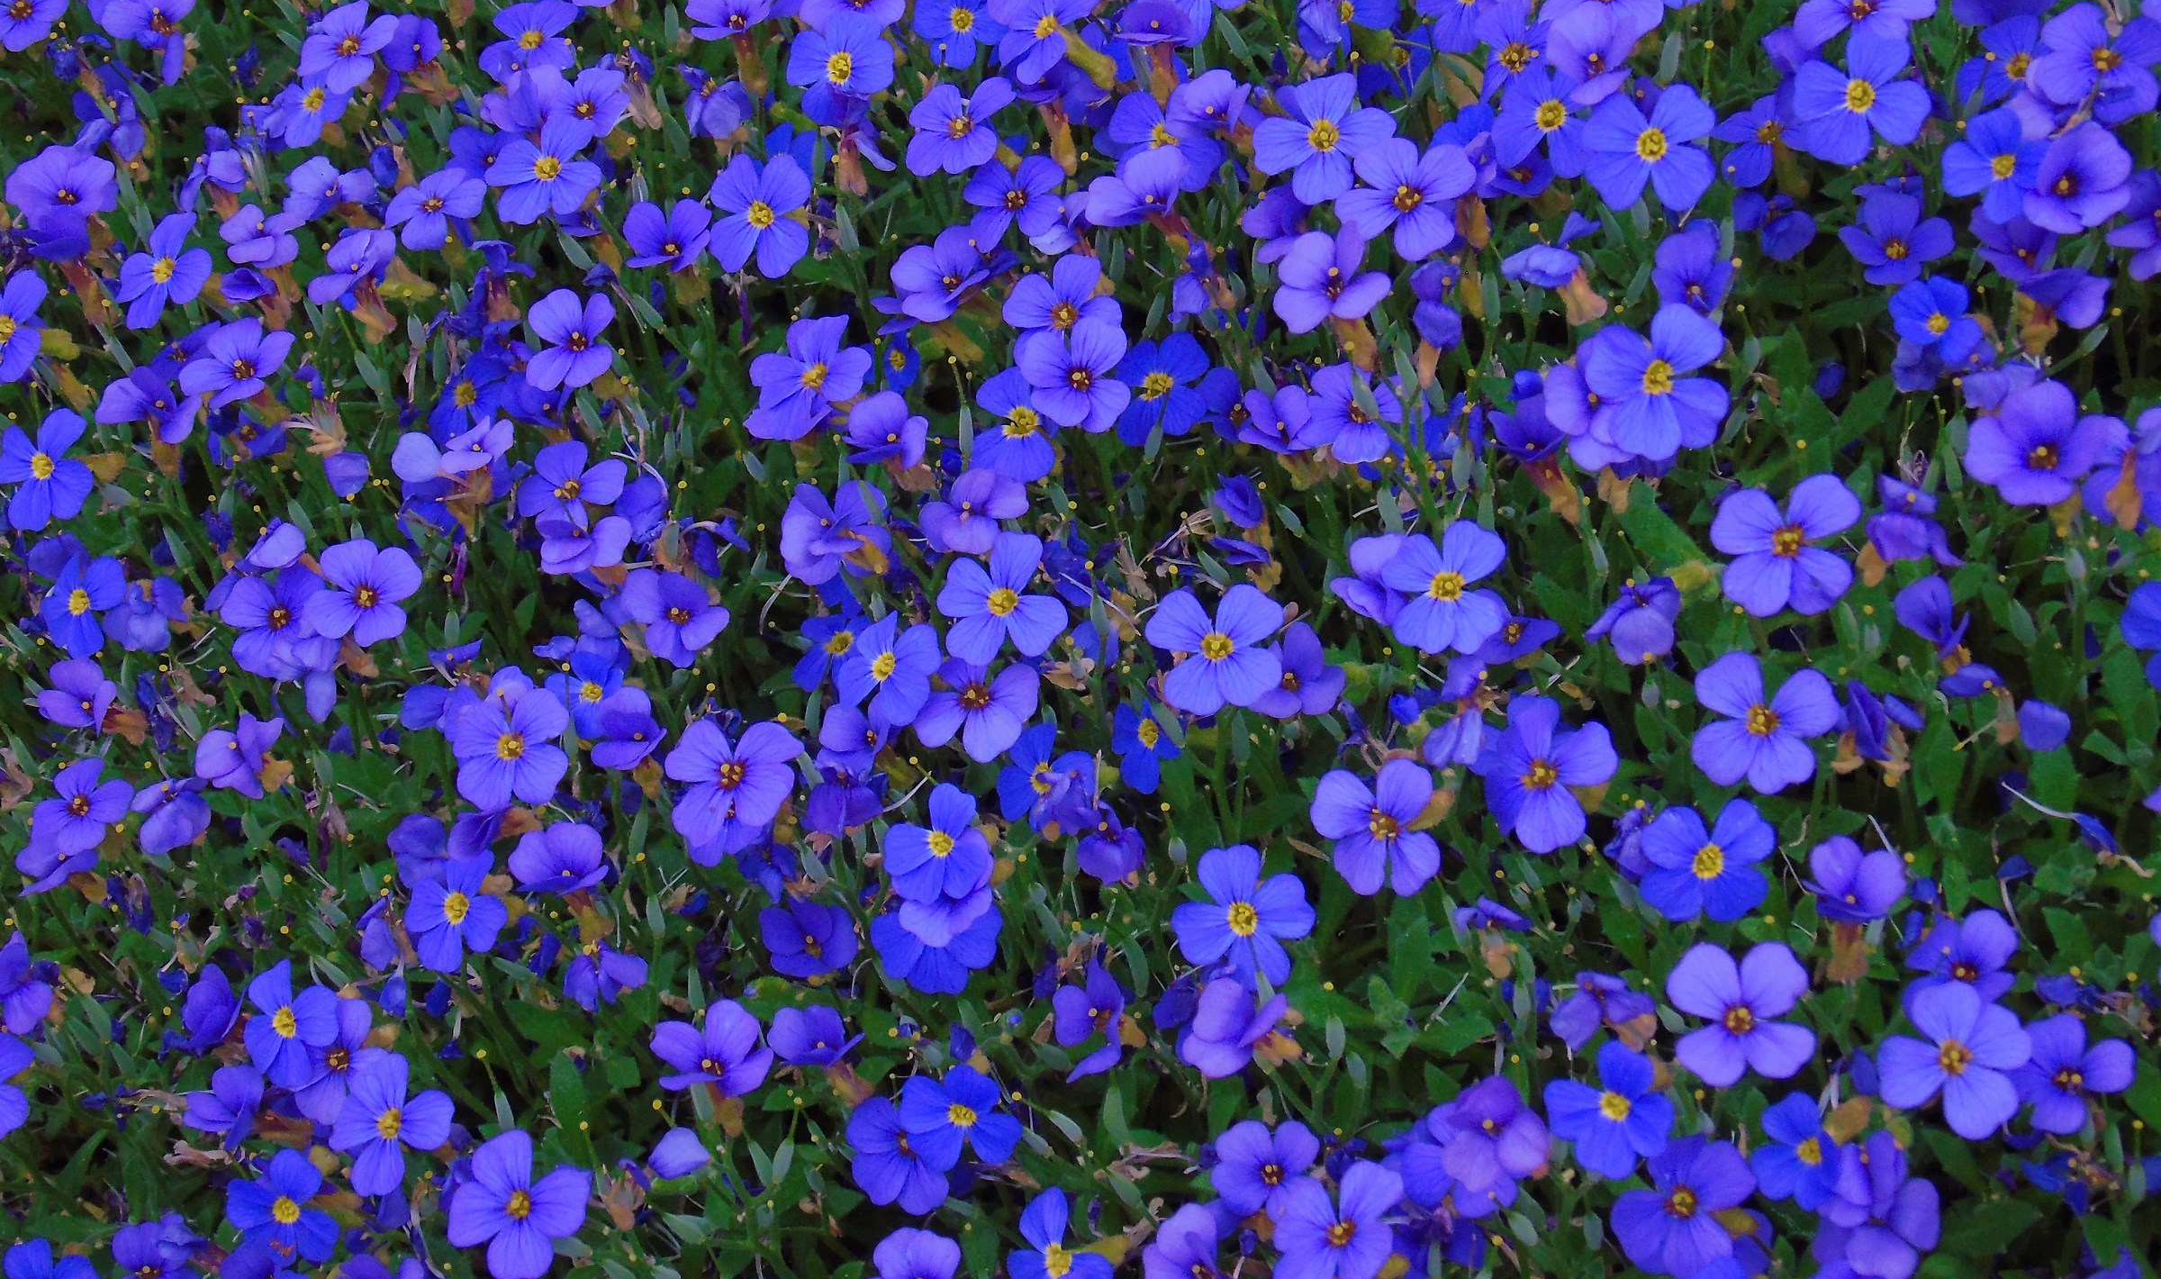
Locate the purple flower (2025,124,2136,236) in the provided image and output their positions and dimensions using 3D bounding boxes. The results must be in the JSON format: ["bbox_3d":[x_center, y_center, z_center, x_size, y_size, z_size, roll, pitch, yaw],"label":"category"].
[{"bbox_3d":[0.163,-0.074,0.631,0.018,0.009,0.020,0,64,4],"label":"purple flower"}]

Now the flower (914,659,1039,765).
[{"bbox_3d":[-0.018,0.013,0.653,0.021,0.009,0.021,0,62,-2],"label":"flower"}]

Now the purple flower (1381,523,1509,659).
[{"bbox_3d":[0.058,-0.008,0.620,0.021,0.009,0.022,0,76,5],"label":"purple flower"}]

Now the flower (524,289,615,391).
[{"bbox_3d":[-0.102,-0.060,0.779,0.018,0.009,0.021,0,73,2],"label":"flower"}]

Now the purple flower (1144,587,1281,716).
[{"bbox_3d":[0.022,0.002,0.622,0.022,0.009,0.022,0,78,2],"label":"purple flower"}]

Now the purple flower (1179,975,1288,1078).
[{"bbox_3d":[0.024,0.060,0.591,0.018,0.009,0.018,0,55,46],"label":"purple flower"}]

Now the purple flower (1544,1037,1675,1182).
[{"bbox_3d":[0.072,0.064,0.530,0.018,0.007,0.019,0,84,6],"label":"purple flower"}]

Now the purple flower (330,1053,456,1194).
[{"bbox_3d":[-0.114,0.081,0.643,0.021,0.009,0.022,0,74,5],"label":"purple flower"}]

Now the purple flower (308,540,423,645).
[{"bbox_3d":[-0.118,-0.008,0.640,0.019,0.008,0.019,0,66,-3],"label":"purple flower"}]

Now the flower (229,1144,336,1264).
[{"bbox_3d":[-0.123,0.087,0.596,0.017,0.007,0.018,0,71,-12],"label":"flower"}]

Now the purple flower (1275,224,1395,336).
[{"bbox_3d":[0.042,-0.059,0.647,0.021,0.009,0.021,0,65,25],"label":"purple flower"}]

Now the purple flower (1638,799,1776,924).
[{"bbox_3d":[0.092,0.033,0.573,0.021,0.008,0.019,0,71,9],"label":"purple flower"}]

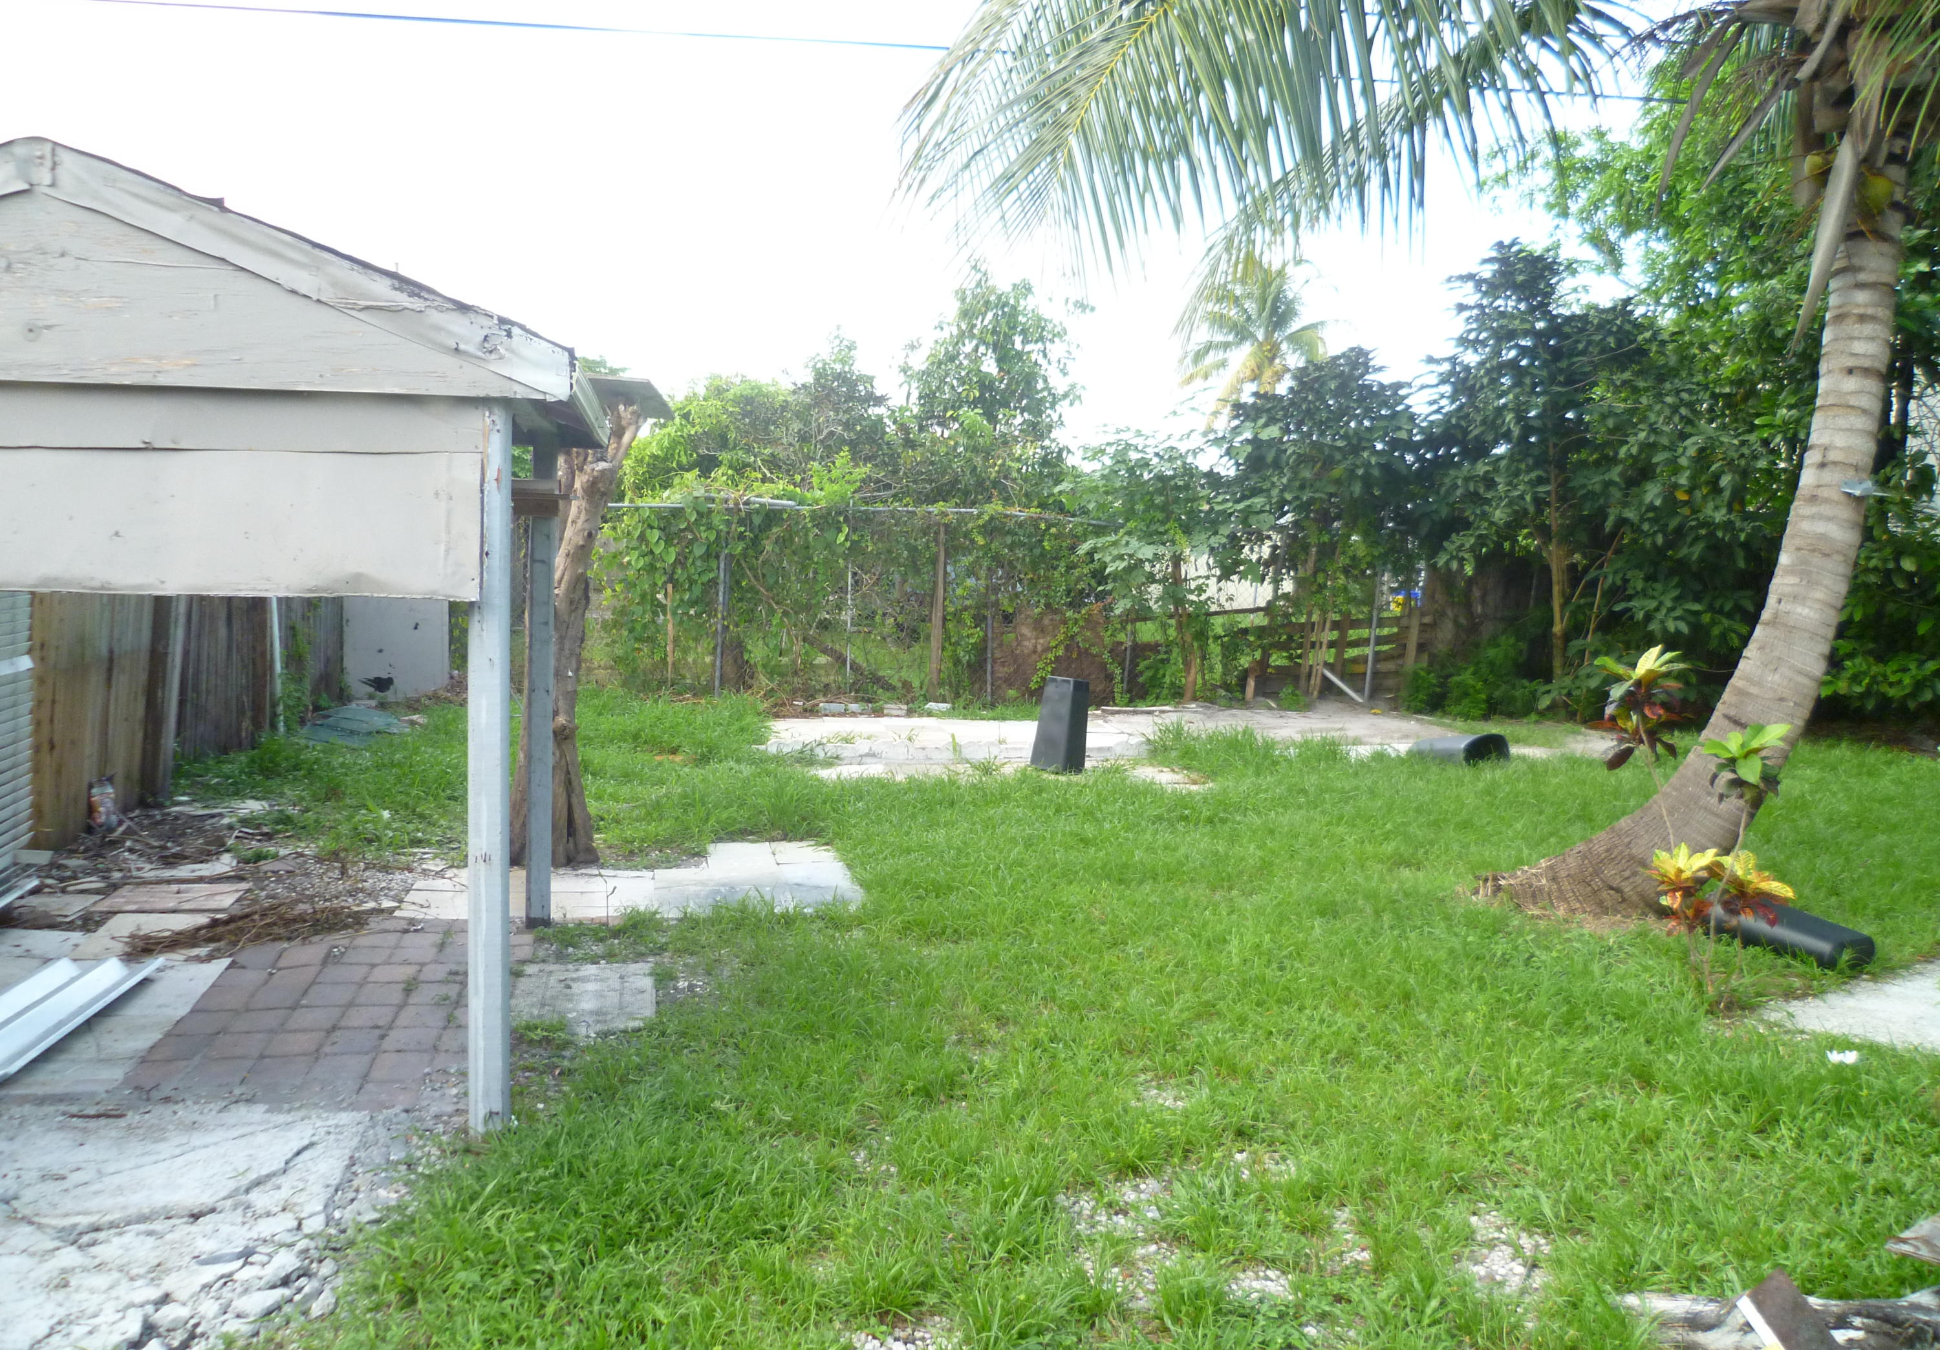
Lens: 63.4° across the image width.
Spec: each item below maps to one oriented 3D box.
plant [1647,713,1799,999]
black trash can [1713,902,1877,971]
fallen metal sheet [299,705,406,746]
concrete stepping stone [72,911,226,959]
[{"bbox_3d":[2.712,0.658,5.591,0.470,1.006,0.430,5,7,26],"label":"plant"},{"bbox_3d":[3.269,1.012,6.271,0.330,0.200,0.580,-1,6,-24],"label":"black trash can"},{"bbox_3d":[-4.245,0.317,10.810,0.720,0.160,1.050,0,6,-21],"label":"fallen metal sheet"},{"bbox_3d":[-2.995,0.979,5.740,0.400,0.050,0.600,0,6,-14],"label":"concrete stepping stone"}]

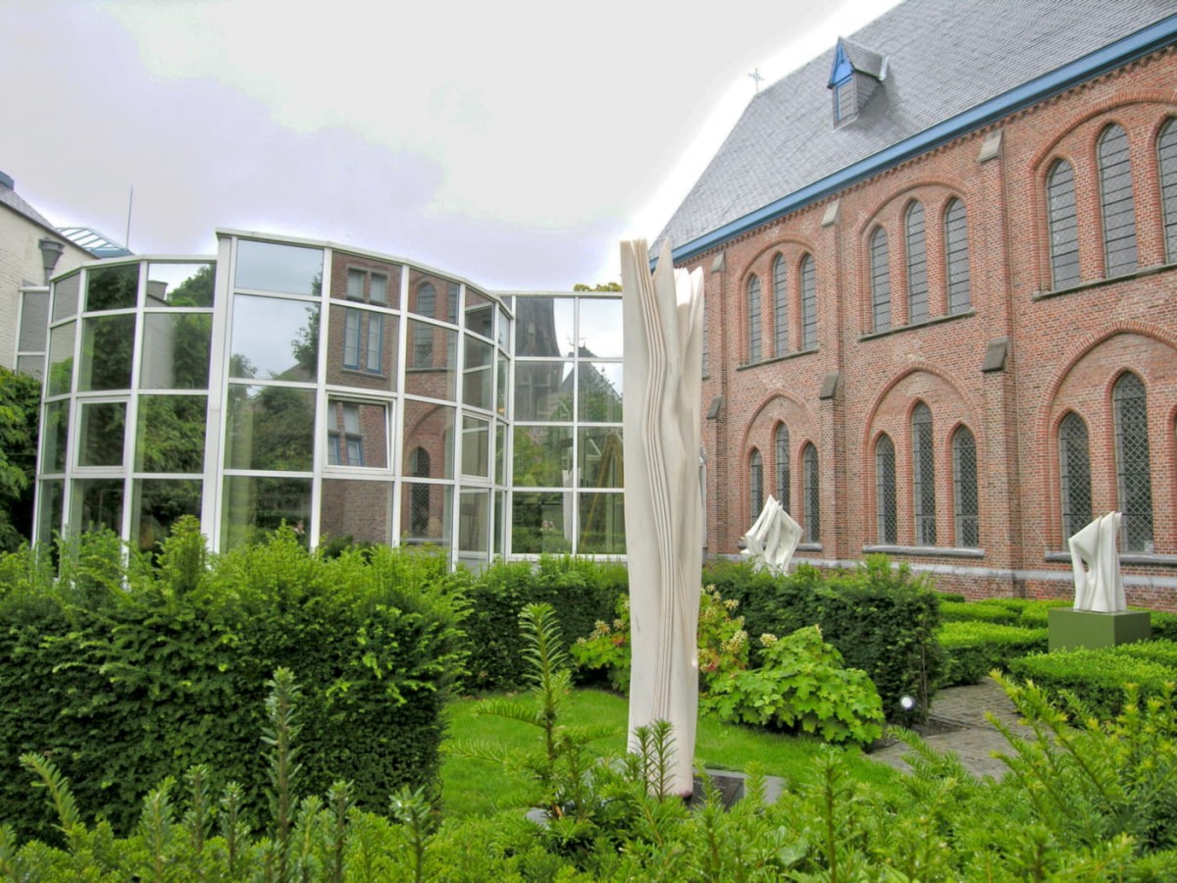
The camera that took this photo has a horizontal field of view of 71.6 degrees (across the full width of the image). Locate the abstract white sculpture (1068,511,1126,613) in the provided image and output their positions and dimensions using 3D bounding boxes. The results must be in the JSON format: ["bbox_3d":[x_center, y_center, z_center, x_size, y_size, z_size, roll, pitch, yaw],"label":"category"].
[{"bbox_3d":[5.585,1.309,8.971,0.370,1.090,0.500,4,-6,-29],"label":"abstract white sculpture"}]

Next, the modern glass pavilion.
[{"bbox_3d":[-3.999,-0.095,13.521,10.200,5.960,5.300,1,-6,-2],"label":"modern glass pavilion"}]

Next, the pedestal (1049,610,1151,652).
[{"bbox_3d":[5.585,2.201,8.893,0.700,0.700,0.700,4,-6,-29],"label":"pedestal"}]

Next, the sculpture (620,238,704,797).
[{"bbox_3d":[0.470,0.416,4.913,0.450,3.250,0.400,-1,-6,17],"label":"sculpture"}]

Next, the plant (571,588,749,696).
[{"bbox_3d":[0.698,1.916,8.001,1.700,0.980,1.200,1,-6,0],"label":"plant"}]

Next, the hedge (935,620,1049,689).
[{"bbox_3d":[4.303,2.356,9.137,2.100,0.410,1.050,4,-6,-29],"label":"hedge"}]

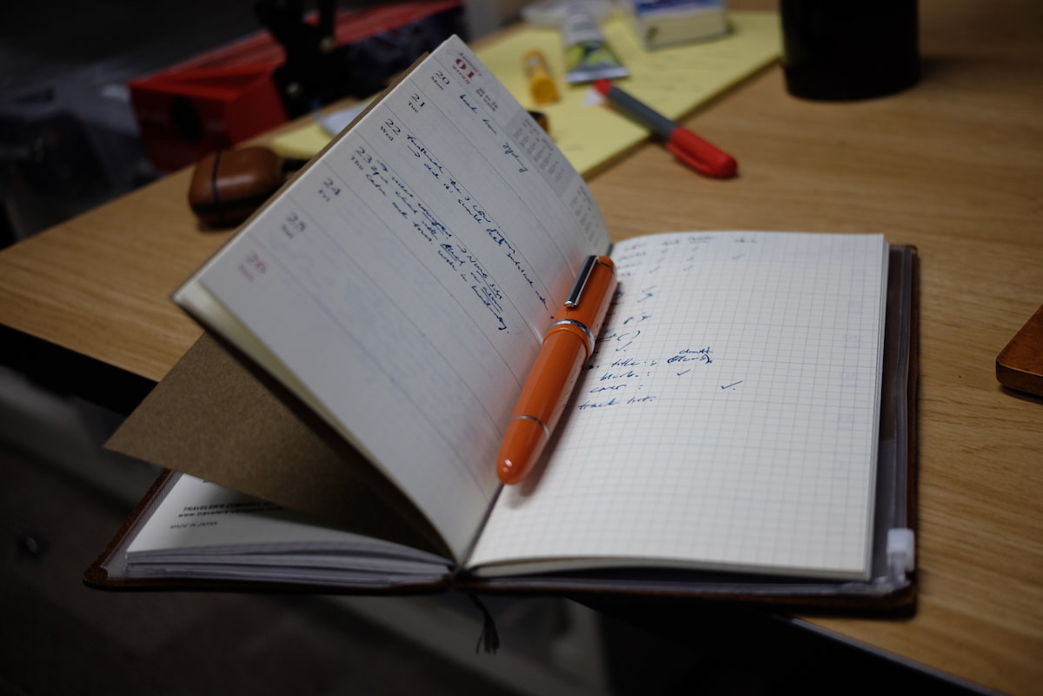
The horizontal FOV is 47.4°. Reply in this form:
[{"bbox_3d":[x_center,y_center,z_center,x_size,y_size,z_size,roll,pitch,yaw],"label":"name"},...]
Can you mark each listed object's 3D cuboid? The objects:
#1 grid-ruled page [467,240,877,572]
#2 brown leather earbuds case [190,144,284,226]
[{"bbox_3d":[0.065,0.006,0.407,0.111,0.008,0.210,-2,29,19],"label":"grid-ruled page"},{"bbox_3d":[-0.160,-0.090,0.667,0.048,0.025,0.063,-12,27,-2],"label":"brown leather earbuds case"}]

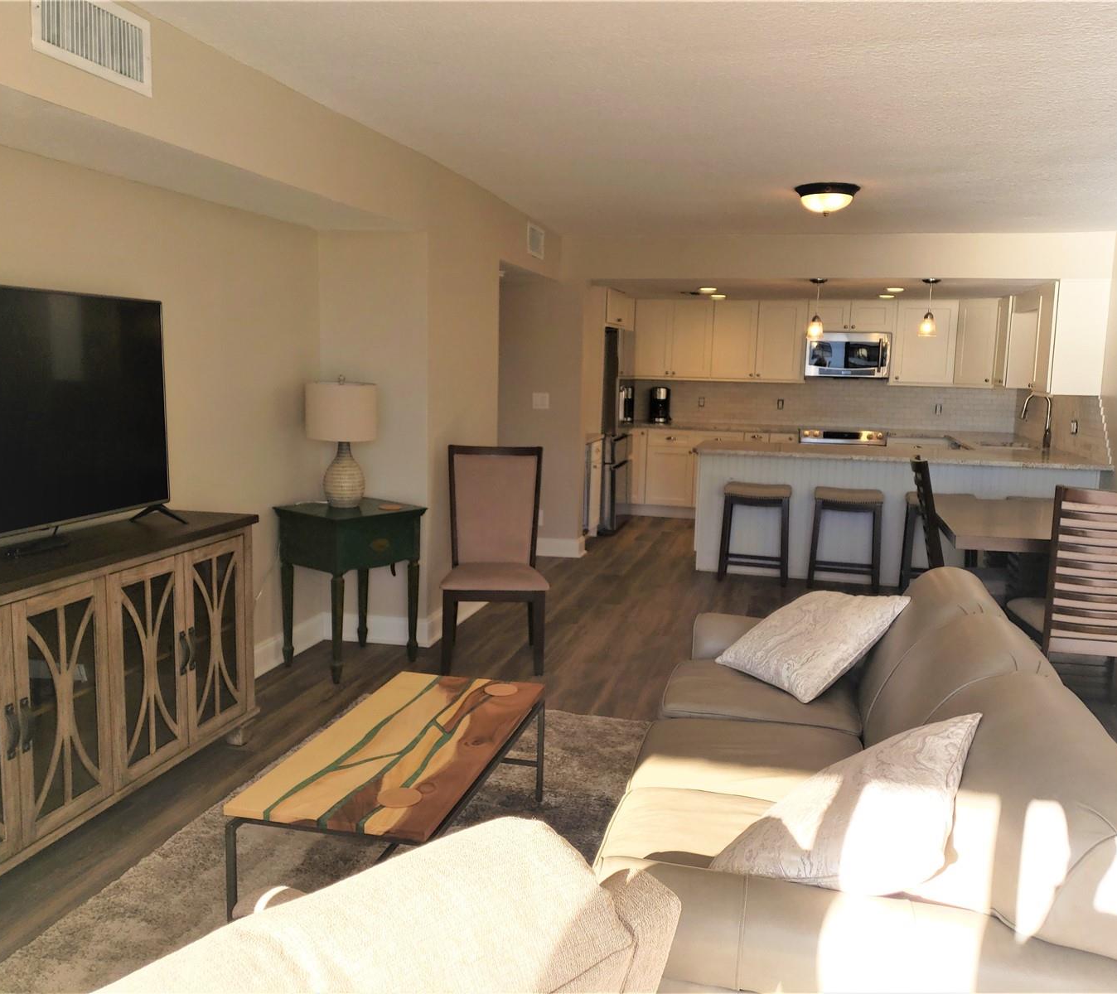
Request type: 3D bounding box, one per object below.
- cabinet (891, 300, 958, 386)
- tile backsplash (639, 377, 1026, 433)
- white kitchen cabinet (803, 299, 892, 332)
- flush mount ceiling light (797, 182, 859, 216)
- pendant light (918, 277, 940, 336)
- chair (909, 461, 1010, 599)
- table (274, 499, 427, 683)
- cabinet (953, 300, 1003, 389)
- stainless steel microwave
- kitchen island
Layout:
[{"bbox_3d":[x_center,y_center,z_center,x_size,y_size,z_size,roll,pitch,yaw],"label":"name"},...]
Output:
[{"bbox_3d":[3.422,-1.442,9.355,0.560,0.790,0.320,3,8,14],"label":"cabinet"},{"bbox_3d":[2.513,-0.910,9.815,3.750,0.430,0.020,3,8,14],"label":"tile backsplash"},{"bbox_3d":[2.806,-1.730,9.567,0.780,0.300,0.360,3,8,14],"label":"white kitchen cabinet"},{"bbox_3d":[1.398,-1.543,5.186,0.335,0.145,0.335,3,8,14],"label":"flush mount ceiling light"},{"bbox_3d":[2.592,-1.318,6.973,0.135,0.410,0.135,3,8,14],"label":"pendant light"},{"bbox_3d":[2.123,0.341,5.153,0.580,1.050,0.480,3,8,14],"label":"chair"},{"bbox_3d":[-1.010,0.438,4.850,0.469,0.773,0.554,8,10,39],"label":"table"},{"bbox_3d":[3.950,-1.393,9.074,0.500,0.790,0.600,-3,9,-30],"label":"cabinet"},{"bbox_3d":[2.782,-1.359,9.600,0.765,0.435,0.400,3,8,14],"label":"stainless steel microwave"},{"bbox_3d":[2.318,0.130,7.090,2.600,0.914,0.880,3,8,14],"label":"kitchen island"}]

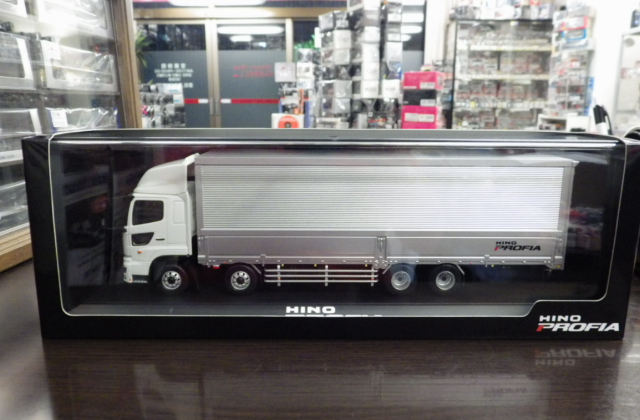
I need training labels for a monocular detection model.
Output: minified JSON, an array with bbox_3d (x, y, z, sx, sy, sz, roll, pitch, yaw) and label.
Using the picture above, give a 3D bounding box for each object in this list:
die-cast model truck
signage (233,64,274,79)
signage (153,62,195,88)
[{"bbox_3d":[0.015,0.006,0.339,0.280,0.088,0.059,0,11,-2],"label":"die-cast model truck"},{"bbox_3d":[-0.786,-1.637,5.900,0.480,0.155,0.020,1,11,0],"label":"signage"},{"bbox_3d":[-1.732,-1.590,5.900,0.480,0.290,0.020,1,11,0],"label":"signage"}]

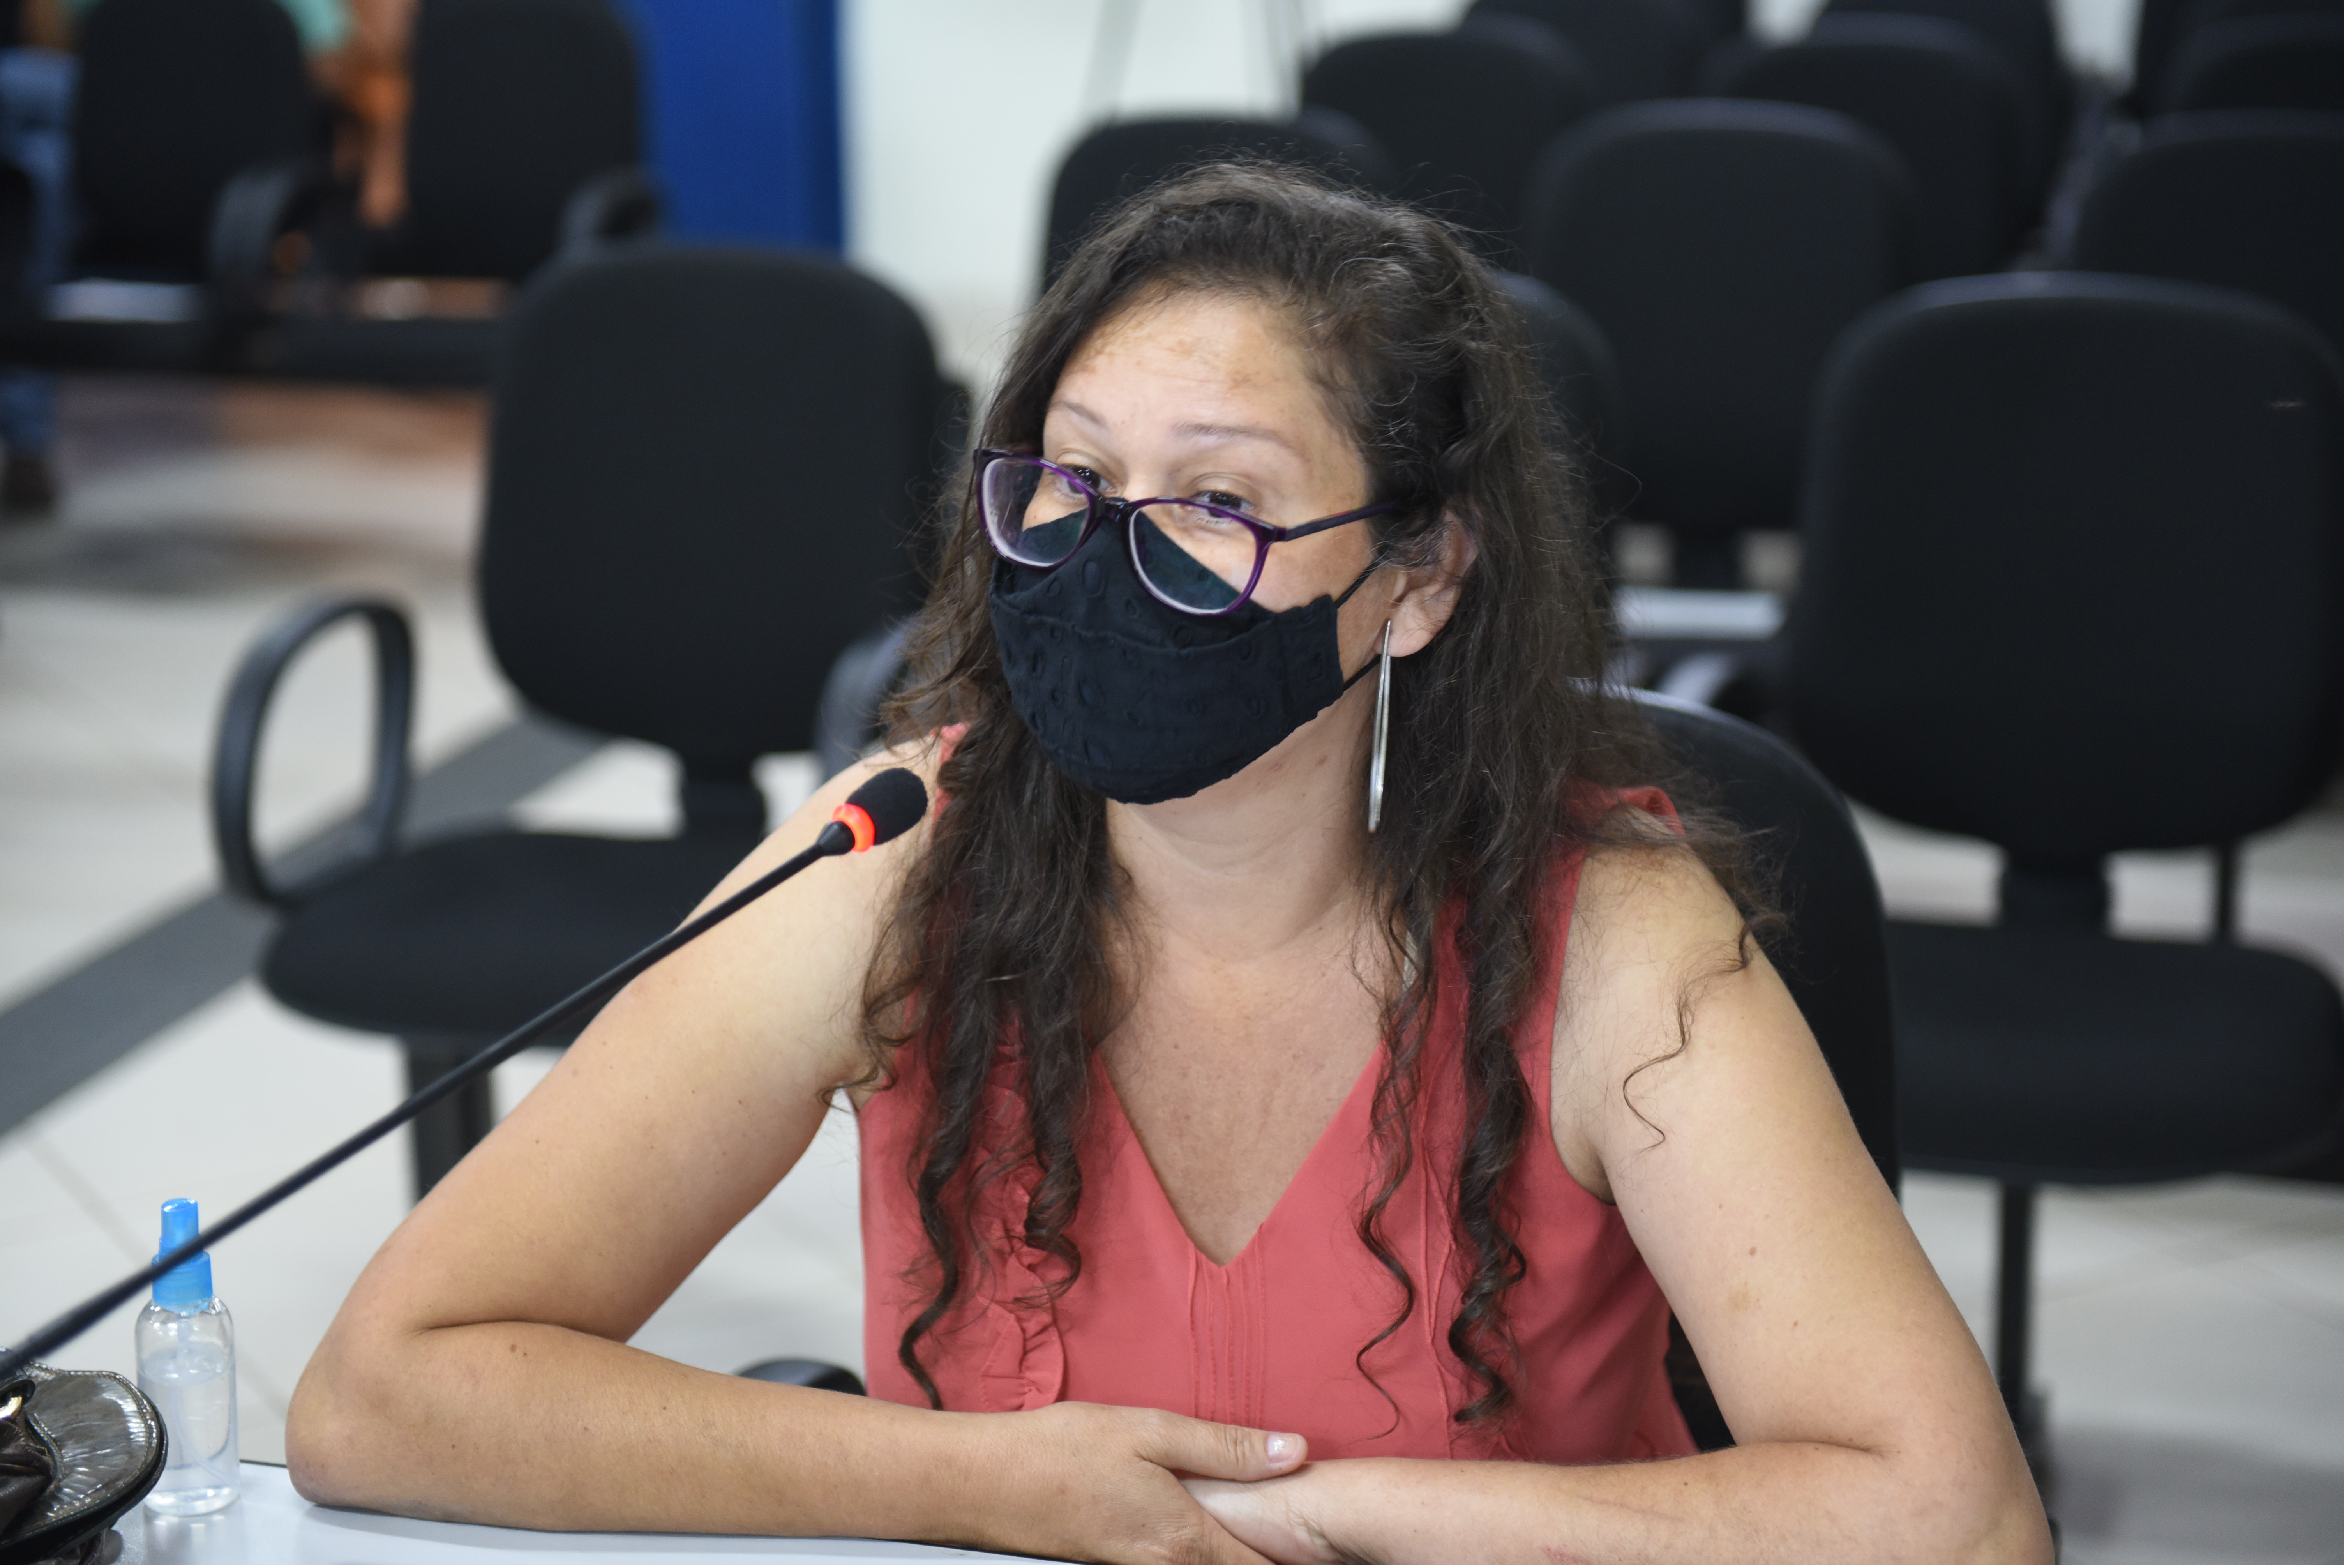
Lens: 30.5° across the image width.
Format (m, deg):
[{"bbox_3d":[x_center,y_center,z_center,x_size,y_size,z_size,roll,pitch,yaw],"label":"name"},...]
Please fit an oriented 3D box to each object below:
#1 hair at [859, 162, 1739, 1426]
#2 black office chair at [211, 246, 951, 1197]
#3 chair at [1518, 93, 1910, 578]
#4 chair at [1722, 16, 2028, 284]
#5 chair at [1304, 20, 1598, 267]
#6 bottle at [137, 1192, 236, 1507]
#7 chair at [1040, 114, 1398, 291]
[{"bbox_3d":[0.045,0.004,1.750,0.330,0.470,0.270,7,16,26],"label":"hair"},{"bbox_3d":[-0.460,0.045,3.655,0.600,0.930,0.620,4,15,15],"label":"black office chair"},{"bbox_3d":[0.556,-0.244,4.724,0.600,0.930,0.620,4,15,15],"label":"chair"},{"bbox_3d":[0.901,-0.541,5.870,0.600,0.930,0.620,4,15,15],"label":"chair"},{"bbox_3d":[0.332,-0.580,6.021,0.600,0.930,0.620,4,15,15],"label":"chair"},{"bbox_3d":[-0.359,0.205,1.565,0.037,0.116,0.037,0,15,0],"label":"bottle"},{"bbox_3d":[-0.013,-0.282,4.876,0.600,0.930,0.620,4,15,15],"label":"chair"}]

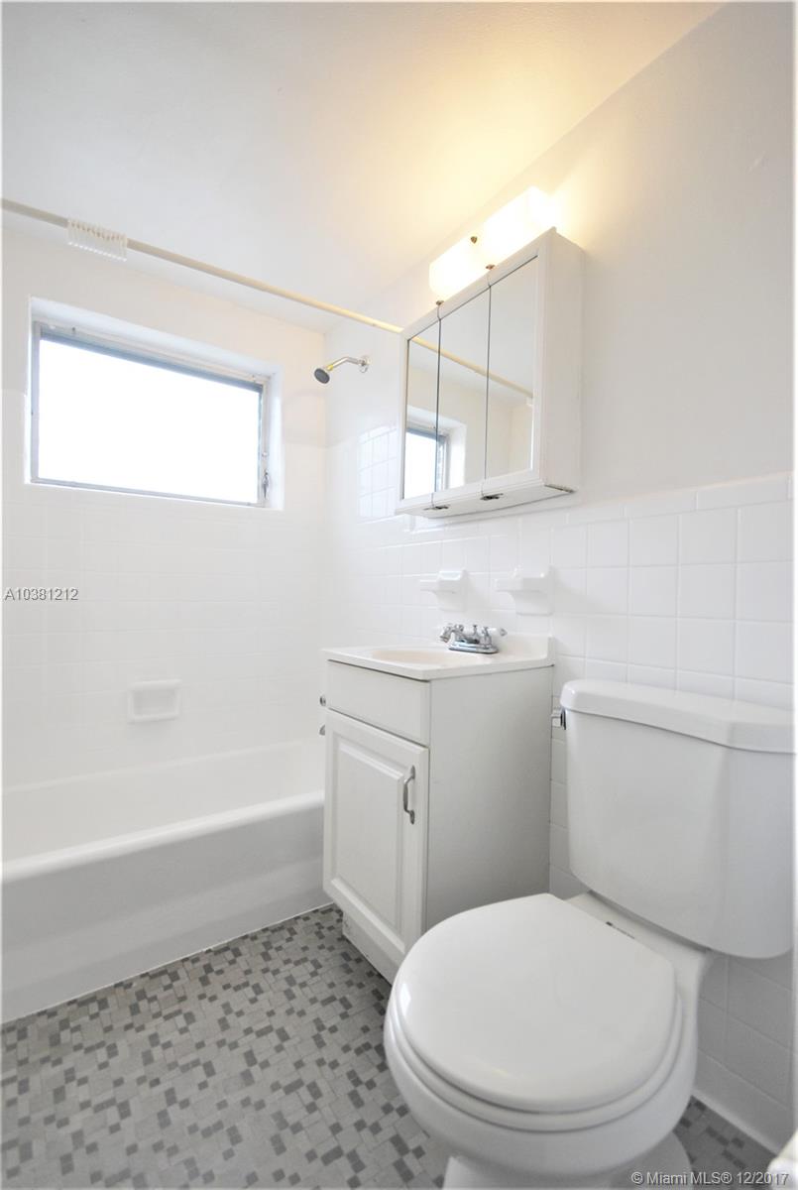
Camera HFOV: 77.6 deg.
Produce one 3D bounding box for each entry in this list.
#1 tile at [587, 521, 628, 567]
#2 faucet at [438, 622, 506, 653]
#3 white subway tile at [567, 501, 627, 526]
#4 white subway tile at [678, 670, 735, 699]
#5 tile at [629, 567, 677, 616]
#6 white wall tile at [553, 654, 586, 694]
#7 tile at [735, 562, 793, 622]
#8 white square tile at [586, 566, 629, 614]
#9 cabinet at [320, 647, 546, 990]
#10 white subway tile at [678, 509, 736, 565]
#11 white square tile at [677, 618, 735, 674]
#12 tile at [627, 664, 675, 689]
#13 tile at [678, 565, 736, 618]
[{"bbox_3d":[0.500,-0.118,1.181,0.009,0.108,0.108,1,0,-35],"label":"tile"},{"bbox_3d":[0.184,0.121,1.418,0.143,0.082,0.240,1,0,-35],"label":"faucet"},{"bbox_3d":[0.482,-0.202,1.219,0.010,0.051,0.151,1,0,-36],"label":"white subway tile"},{"bbox_3d":[0.624,0.214,1.015,0.009,0.107,0.107,1,0,-36],"label":"white subway tile"},{"bbox_3d":[0.561,-0.008,1.092,0.009,0.108,0.108,1,0,-35],"label":"tile"},{"bbox_3d":[0.431,0.209,1.270,0.009,0.108,0.108,1,0,-35],"label":"white wall tile"},{"bbox_3d":[0.692,-0.006,0.926,0.009,0.107,0.107,1,0,-36],"label":"tile"},{"bbox_3d":[0.501,-0.010,1.189,0.009,0.107,0.107,1,0,-36],"label":"white square tile"},{"bbox_3d":[0.087,0.590,1.379,0.425,0.841,0.484,1,0,-36],"label":"cabinet"},{"bbox_3d":[0.627,-0.117,1.003,0.009,0.108,0.108,1,0,-35],"label":"white subway tile"},{"bbox_3d":[0.623,0.102,1.002,0.009,0.108,0.108,1,0,-35],"label":"white square tile"},{"bbox_3d":[0.562,0.211,1.105,0.010,0.108,0.108,1,0,-36],"label":"tile"},{"bbox_3d":[0.628,-0.007,1.014,0.009,0.107,0.107,1,0,-36],"label":"tile"}]

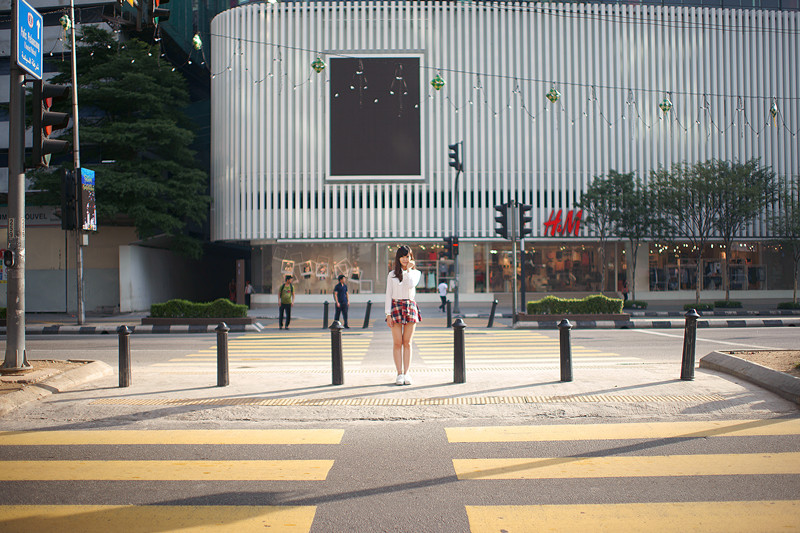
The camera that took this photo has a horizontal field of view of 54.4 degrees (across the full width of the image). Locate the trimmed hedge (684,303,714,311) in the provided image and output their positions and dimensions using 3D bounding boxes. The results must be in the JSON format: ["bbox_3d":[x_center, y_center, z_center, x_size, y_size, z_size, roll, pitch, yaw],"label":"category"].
[{"bbox_3d":[13.862,1.905,36.134,1.269,0.294,1.066,0,-2,0],"label":"trimmed hedge"}]

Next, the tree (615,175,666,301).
[{"bbox_3d":[13.145,-1.530,42.500,2.950,6.996,2.950,0,-1,-4],"label":"tree"}]

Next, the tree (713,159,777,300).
[{"bbox_3d":[18.686,-1.958,42.300,3.700,7.833,3.600,0,-1,-4],"label":"tree"}]

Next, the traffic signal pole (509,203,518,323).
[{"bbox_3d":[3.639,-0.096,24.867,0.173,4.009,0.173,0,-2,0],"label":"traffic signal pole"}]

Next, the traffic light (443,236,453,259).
[{"bbox_3d":[2.217,-0.899,36.300,0.430,1.004,0.340,0,-1,-4],"label":"traffic light"}]

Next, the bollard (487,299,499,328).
[{"bbox_3d":[3.009,1.532,24.969,0.178,0.883,0.178,10,-2,0],"label":"bollard"}]

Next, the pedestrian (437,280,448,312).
[{"bbox_3d":[2.203,1.565,40.300,0.500,1.680,0.450,-2,-2,37],"label":"pedestrian"}]

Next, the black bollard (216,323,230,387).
[{"bbox_3d":[-2.104,1.049,9.250,0.175,0.765,0.175,0,-2,-3],"label":"black bollard"}]

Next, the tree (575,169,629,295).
[{"bbox_3d":[10.547,-1.380,40.500,2.800,7.250,2.800,0,-2,-3],"label":"tree"}]

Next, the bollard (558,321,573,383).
[{"bbox_3d":[1.926,0.976,9.050,0.165,0.731,0.165,0,-1,-4],"label":"bollard"}]

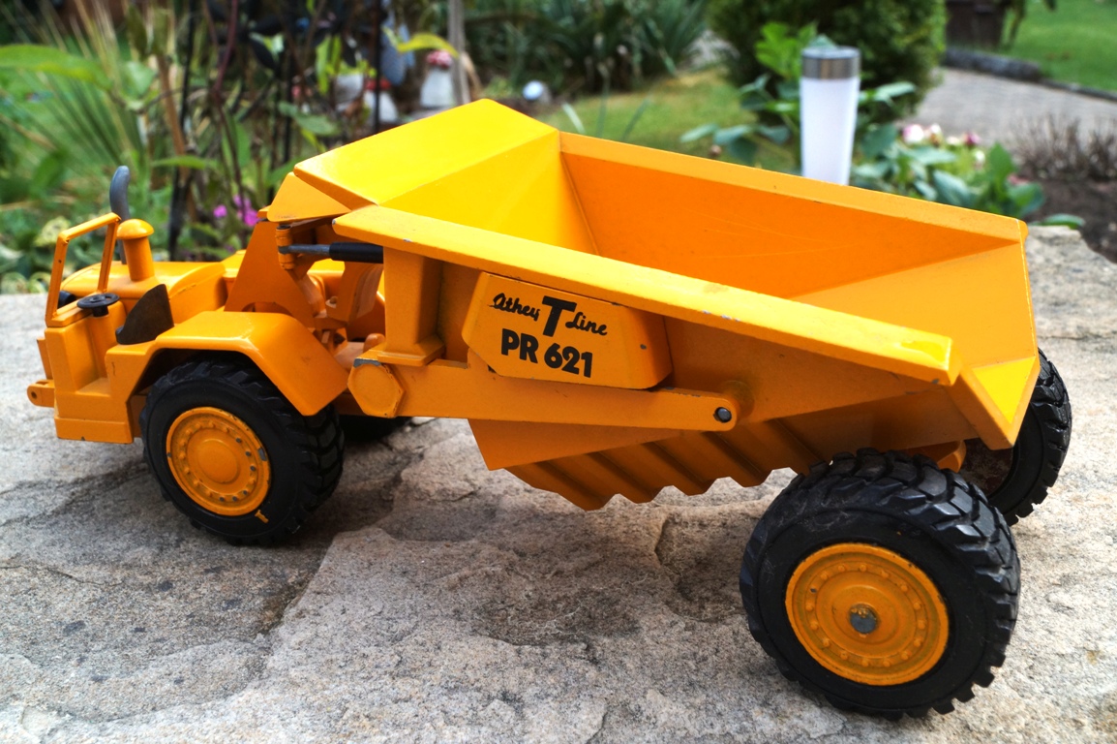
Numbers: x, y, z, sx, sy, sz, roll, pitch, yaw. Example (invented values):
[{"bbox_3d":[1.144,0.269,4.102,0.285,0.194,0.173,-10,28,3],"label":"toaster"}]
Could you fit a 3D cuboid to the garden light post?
[{"bbox_3d":[0.306,-0.200,1.297,0.062,0.330,0.062,-2,21,0],"label":"garden light post"}]

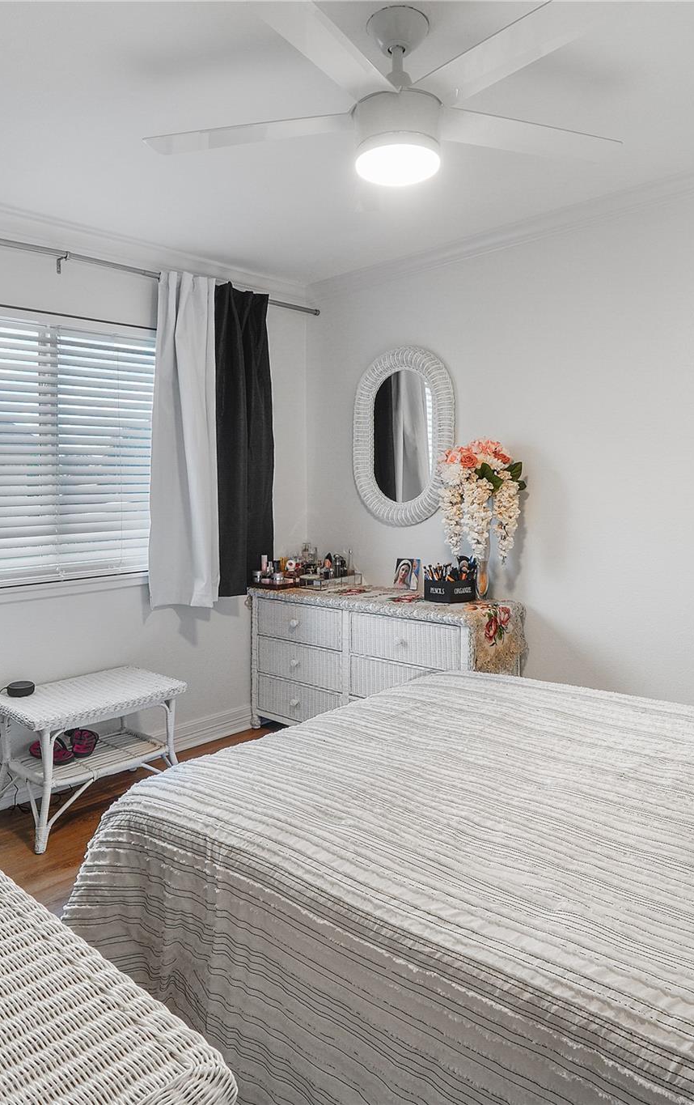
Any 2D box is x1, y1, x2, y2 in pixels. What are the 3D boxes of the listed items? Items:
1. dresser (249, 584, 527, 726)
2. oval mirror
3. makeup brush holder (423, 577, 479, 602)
[{"bbox_3d":[0.145,0.592,3.430,1.410,0.755,0.460,2,4,43],"label":"dresser"},{"bbox_3d":[0.279,-0.594,3.515,0.615,0.905,0.045,2,2,43],"label":"oval mirror"},{"bbox_3d":[0.480,0.171,3.210,0.165,0.100,0.165,2,4,44],"label":"makeup brush holder"}]

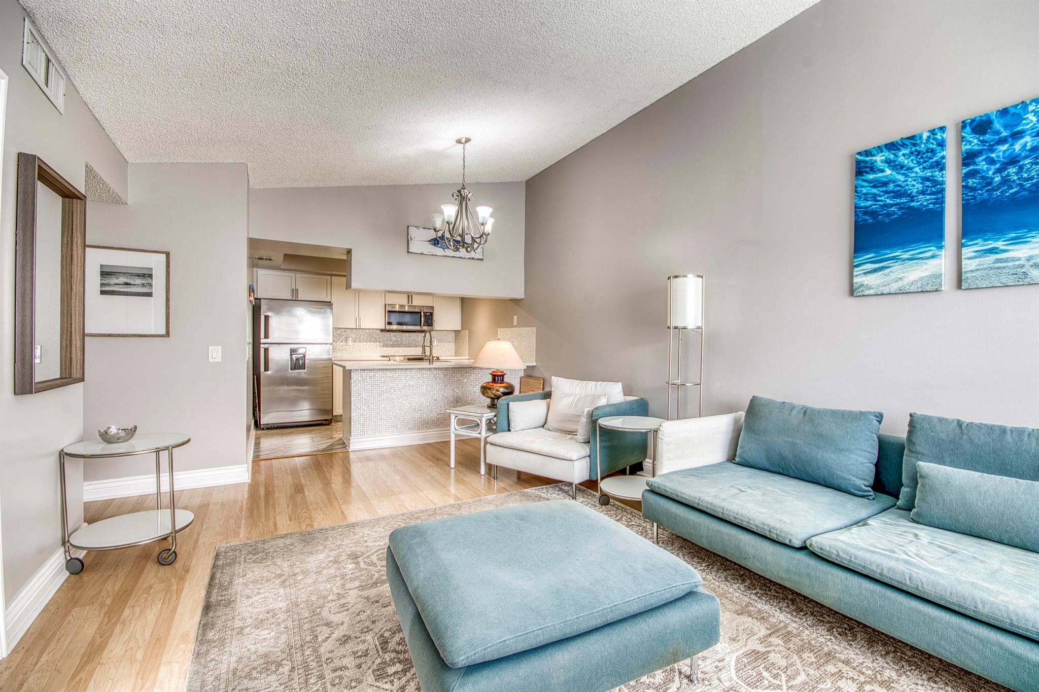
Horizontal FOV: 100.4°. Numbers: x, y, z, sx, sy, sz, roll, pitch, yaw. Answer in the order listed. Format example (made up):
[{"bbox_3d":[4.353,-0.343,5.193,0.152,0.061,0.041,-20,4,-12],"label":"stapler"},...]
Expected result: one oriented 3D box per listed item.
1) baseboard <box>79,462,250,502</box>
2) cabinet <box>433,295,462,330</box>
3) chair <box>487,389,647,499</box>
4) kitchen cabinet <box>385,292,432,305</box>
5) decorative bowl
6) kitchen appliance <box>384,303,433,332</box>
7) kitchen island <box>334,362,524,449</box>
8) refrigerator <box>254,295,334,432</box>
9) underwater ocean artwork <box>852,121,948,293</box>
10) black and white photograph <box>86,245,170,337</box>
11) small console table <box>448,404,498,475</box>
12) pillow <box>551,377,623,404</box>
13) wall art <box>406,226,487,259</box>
[{"bbox_3d":[-2.642,1.035,3.310,1.000,0.137,0.020,1,0,-31],"label":"baseboard"},{"bbox_3d":[-1.320,-0.646,7.588,0.515,0.760,0.330,0,0,-30],"label":"cabinet"},{"bbox_3d":[0.421,0.781,3.781,1.010,0.720,1.020,1,0,41],"label":"chair"},{"bbox_3d":[-1.812,-0.828,6.994,0.772,0.345,0.340,1,0,-31],"label":"kitchen cabinet"},{"bbox_3d":[-2.087,0.454,2.246,0.150,0.085,0.145,1,0,-31],"label":"decorative bowl"},{"bbox_3d":[-1.878,-0.455,7.226,0.765,0.420,0.400,0,0,-30],"label":"kitchen appliance"},{"bbox_3d":[-1.017,0.667,5.307,2.250,0.915,1.020,0,0,-30],"label":"kitchen island"},{"bbox_3d":[-3.139,0.242,6.055,0.850,1.680,0.770,1,0,-31],"label":"refrigerator"},{"bbox_3d":[2.074,-0.705,2.374,0.034,0.836,0.388,1,0,-31],"label":"underwater ocean artwork"},{"bbox_3d":[-2.908,-0.397,3.211,0.500,0.655,0.030,0,0,-30],"label":"black and white photograph"},{"bbox_3d":[-0.319,0.868,4.190,0.470,0.530,0.600,1,0,37],"label":"small console table"},{"bbox_3d":[0.629,0.520,4.016,0.680,0.450,0.200,1,-14,37],"label":"pillow"},{"bbox_3d":[-0.846,-1.219,5.155,0.945,0.310,0.030,0,0,-30],"label":"wall art"}]

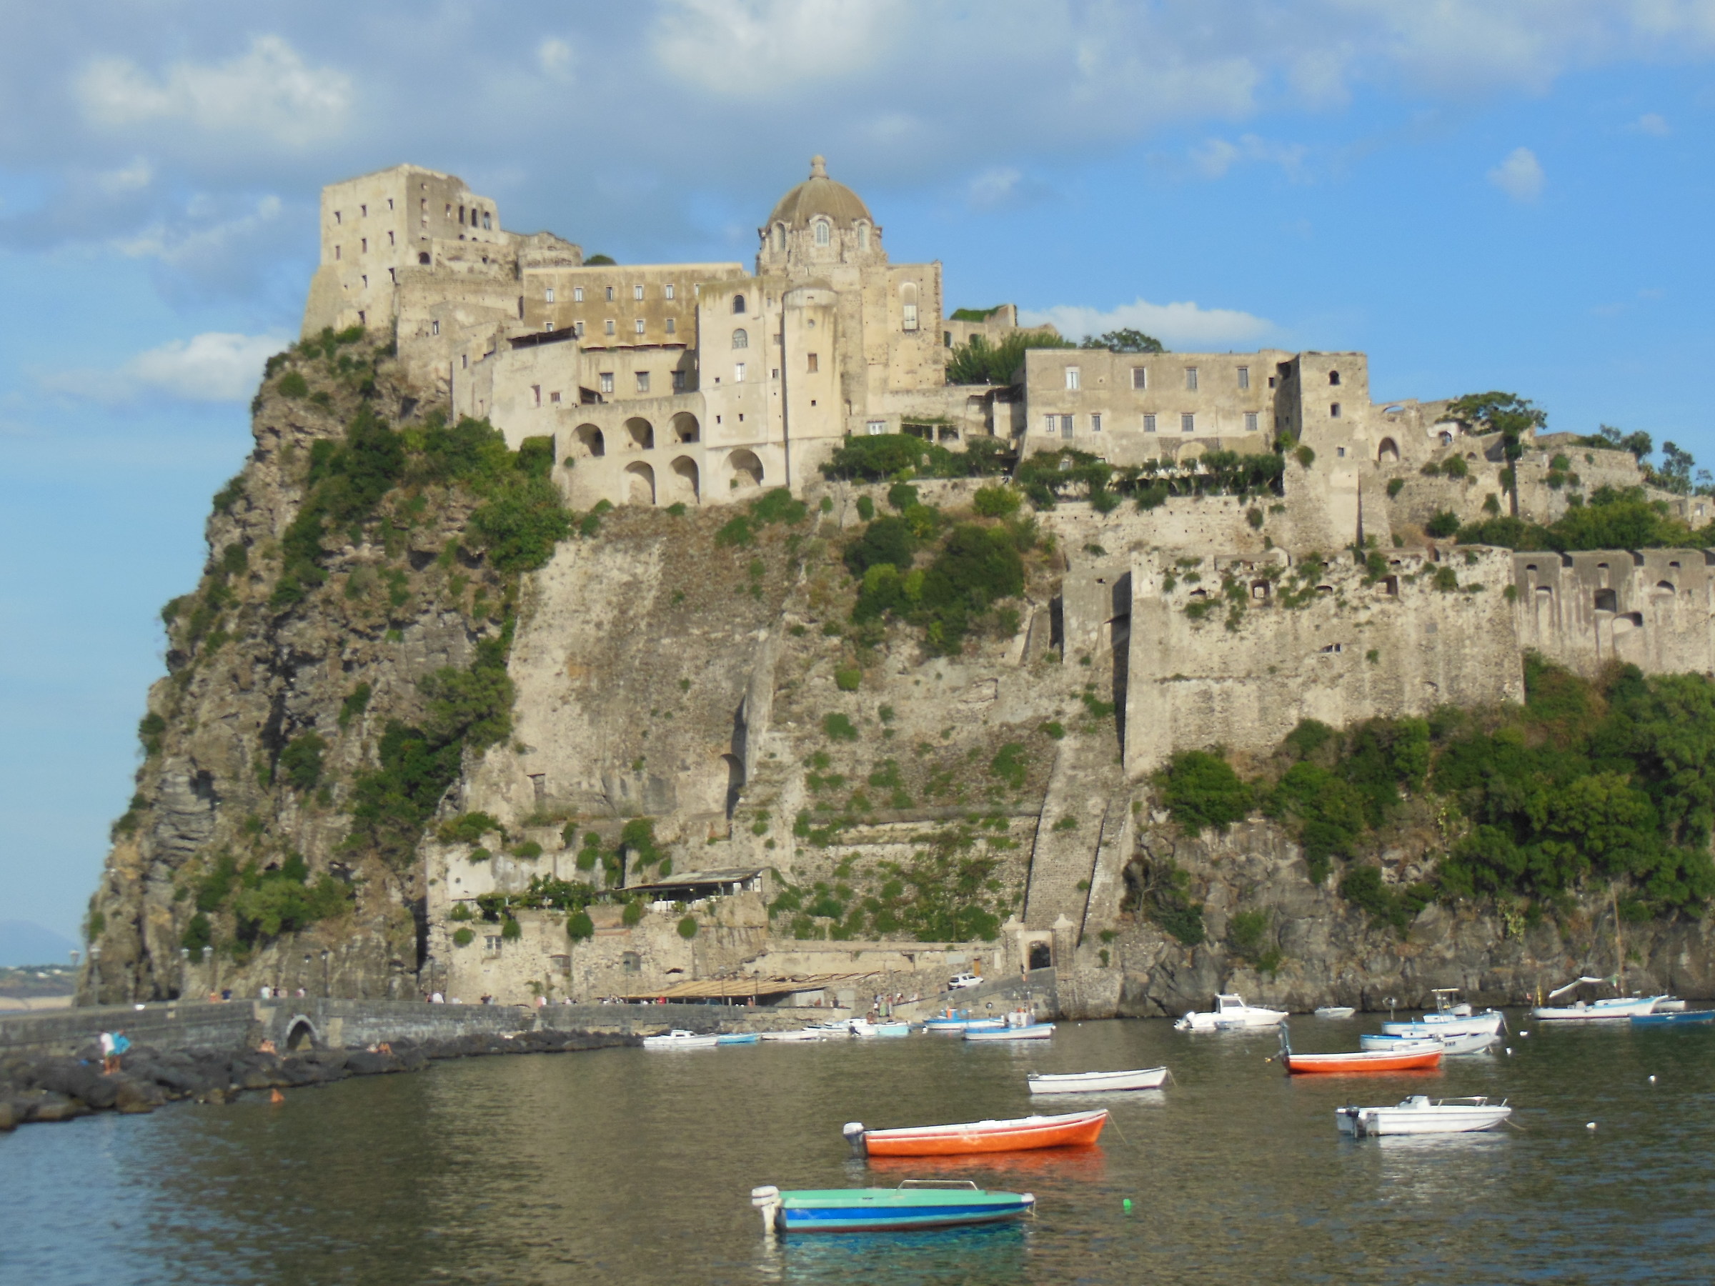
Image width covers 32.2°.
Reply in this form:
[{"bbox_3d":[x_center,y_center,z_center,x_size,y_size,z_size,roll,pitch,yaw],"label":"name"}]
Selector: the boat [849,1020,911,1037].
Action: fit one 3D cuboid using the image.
[{"bbox_3d":[1.508,26.509,204.171,4.278,1.199,1.700,-1,-6,-8],"label":"boat"}]

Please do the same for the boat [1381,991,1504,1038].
[{"bbox_3d":[33.800,21.426,172.258,7.211,2.694,2.300,-1,-6,-5],"label":"boat"}]

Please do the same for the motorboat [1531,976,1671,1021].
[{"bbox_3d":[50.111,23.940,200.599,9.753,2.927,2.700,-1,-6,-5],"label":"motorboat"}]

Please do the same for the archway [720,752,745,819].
[{"bbox_3d":[-10.114,11.521,240.000,2.400,5.400,1.800,-4,-7,25],"label":"archway"}]

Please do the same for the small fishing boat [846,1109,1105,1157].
[{"bbox_3d":[3.095,12.792,77.763,7.029,1.142,1.800,-1,-6,-9],"label":"small fishing boat"}]

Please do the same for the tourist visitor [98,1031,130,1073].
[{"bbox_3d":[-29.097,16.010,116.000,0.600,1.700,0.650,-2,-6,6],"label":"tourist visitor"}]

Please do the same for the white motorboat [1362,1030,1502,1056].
[{"bbox_3d":[27.801,19.423,144.731,6.741,1.066,2.100,-1,-6,-3],"label":"white motorboat"}]

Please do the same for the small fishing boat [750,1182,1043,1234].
[{"bbox_3d":[0.678,10.646,56.279,5.533,0.910,1.750,0,-6,-12],"label":"small fishing boat"}]

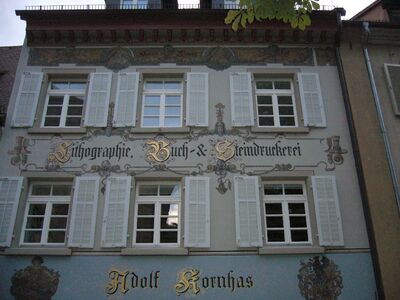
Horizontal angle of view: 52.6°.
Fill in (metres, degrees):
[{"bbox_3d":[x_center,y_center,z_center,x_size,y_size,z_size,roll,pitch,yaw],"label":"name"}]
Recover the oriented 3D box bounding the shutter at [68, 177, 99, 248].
[{"bbox_3d":[-2.816,1.512,9.942,0.586,1.779,0.050,0,-24,-1],"label":"shutter"}]

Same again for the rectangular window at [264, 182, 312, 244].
[{"bbox_3d":[2.213,1.617,10.392,1.140,1.667,0.100,0,-23,0],"label":"rectangular window"}]

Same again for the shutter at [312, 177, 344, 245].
[{"bbox_3d":[3.229,1.535,10.275,0.612,1.823,0.050,0,-23,0],"label":"shutter"}]

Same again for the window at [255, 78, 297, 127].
[{"bbox_3d":[2.132,-1.295,11.402,1.082,1.533,0.100,0,-24,-1],"label":"window"}]

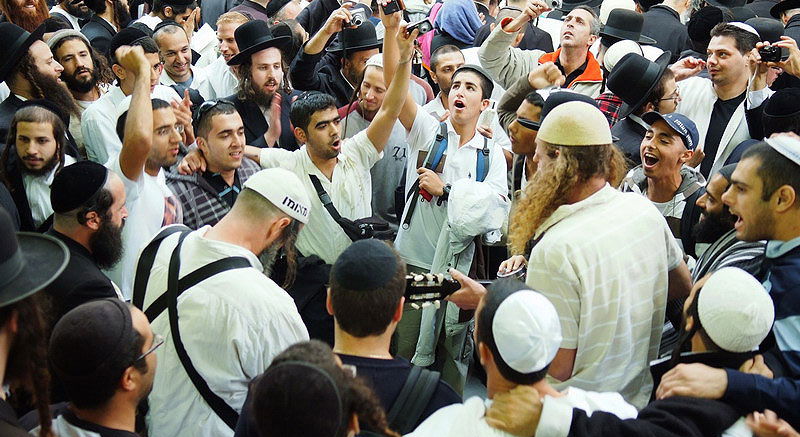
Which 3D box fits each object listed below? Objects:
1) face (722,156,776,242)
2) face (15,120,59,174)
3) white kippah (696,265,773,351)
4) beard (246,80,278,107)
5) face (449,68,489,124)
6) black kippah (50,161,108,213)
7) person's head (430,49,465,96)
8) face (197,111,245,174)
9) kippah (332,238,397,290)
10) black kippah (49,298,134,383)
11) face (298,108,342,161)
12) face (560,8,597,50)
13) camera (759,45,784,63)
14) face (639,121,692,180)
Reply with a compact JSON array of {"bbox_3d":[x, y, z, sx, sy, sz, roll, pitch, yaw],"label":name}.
[{"bbox_3d":[0.779,-0.042,2.320,0.130,0.200,0.150,1,25,11],"label":"face"},{"bbox_3d":[-1.190,-0.233,3.420,0.145,0.185,0.125,-3,17,-6],"label":"face"},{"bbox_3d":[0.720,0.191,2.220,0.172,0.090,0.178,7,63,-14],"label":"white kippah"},{"bbox_3d":[-0.610,-0.551,4.600,0.140,0.135,0.110,-10,22,-26],"label":"beard"},{"bbox_3d":[0.249,-0.444,3.800,0.150,0.200,0.130,18,5,34],"label":"face"},{"bbox_3d":[-0.823,-0.082,2.680,0.170,0.080,0.170,-31,21,6],"label":"black kippah"},{"bbox_3d":[0.207,-0.632,4.550,0.150,0.200,0.140,-10,24,-23],"label":"person's head"},{"bbox_3d":[-0.590,-0.253,3.430,0.130,0.205,0.150,12,27,42],"label":"face"},{"bbox_3d":[-0.081,0.103,2.330,0.160,0.070,0.160,2,49,2],"label":"kippah"},{"bbox_3d":[-0.628,0.250,2.120,0.170,0.105,0.165,-38,38,-23],"label":"black kippah"},{"bbox_3d":[-0.270,-0.289,3.550,0.150,0.200,0.140,-19,29,-38],"label":"face"},{"bbox_3d":[0.842,-0.882,4.900,0.155,0.205,0.150,17,5,39],"label":"face"},{"bbox_3d":[1.387,-0.616,3.900,0.095,0.060,0.040,7,23,16],"label":"camera"},{"bbox_3d":[0.861,-0.218,3.400,0.155,0.200,0.150,13,15,33],"label":"face"}]

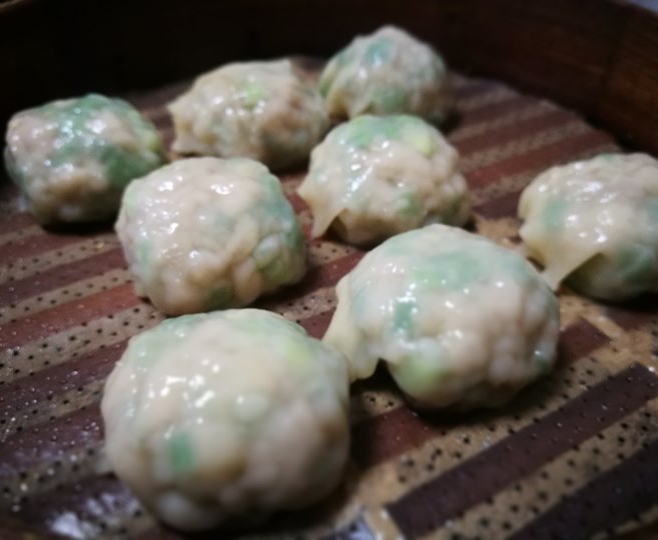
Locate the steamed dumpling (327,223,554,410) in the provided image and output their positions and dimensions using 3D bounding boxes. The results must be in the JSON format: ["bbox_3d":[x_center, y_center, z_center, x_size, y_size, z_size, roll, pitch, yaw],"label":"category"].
[{"bbox_3d":[0.024,0.009,0.124,0.051,0.033,0.046,1,41,0],"label":"steamed dumpling"}]

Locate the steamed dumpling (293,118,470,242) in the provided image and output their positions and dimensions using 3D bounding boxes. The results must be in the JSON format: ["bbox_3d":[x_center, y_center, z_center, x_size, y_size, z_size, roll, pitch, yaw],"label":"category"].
[{"bbox_3d":[0.016,-0.027,0.166,0.050,0.033,0.047,1,41,0],"label":"steamed dumpling"}]

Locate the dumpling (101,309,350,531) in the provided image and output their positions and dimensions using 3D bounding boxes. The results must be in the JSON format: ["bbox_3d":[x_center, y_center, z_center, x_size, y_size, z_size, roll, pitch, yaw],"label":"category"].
[{"bbox_3d":[-0.019,0.026,0.106,0.045,0.032,0.043,1,41,0],"label":"dumpling"}]

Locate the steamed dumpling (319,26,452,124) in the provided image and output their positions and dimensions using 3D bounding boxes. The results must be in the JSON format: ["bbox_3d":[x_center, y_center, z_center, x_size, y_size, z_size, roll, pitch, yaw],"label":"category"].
[{"bbox_3d":[0.022,-0.077,0.223,0.051,0.034,0.049,1,41,0],"label":"steamed dumpling"}]

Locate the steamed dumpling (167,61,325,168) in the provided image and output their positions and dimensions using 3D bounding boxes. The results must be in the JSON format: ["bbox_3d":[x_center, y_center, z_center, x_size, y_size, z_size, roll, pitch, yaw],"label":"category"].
[{"bbox_3d":[-0.028,-0.055,0.198,0.054,0.032,0.051,1,41,0],"label":"steamed dumpling"}]

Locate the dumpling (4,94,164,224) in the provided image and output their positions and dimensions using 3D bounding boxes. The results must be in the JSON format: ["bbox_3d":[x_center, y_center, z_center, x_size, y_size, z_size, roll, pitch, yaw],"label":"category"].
[{"bbox_3d":[-0.074,-0.034,0.171,0.045,0.035,0.044,1,41,0],"label":"dumpling"}]

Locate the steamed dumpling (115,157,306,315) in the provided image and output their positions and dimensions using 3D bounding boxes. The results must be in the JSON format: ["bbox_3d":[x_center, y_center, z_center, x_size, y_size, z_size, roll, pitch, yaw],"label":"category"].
[{"bbox_3d":[-0.030,-0.009,0.144,0.047,0.035,0.046,1,41,0],"label":"steamed dumpling"}]

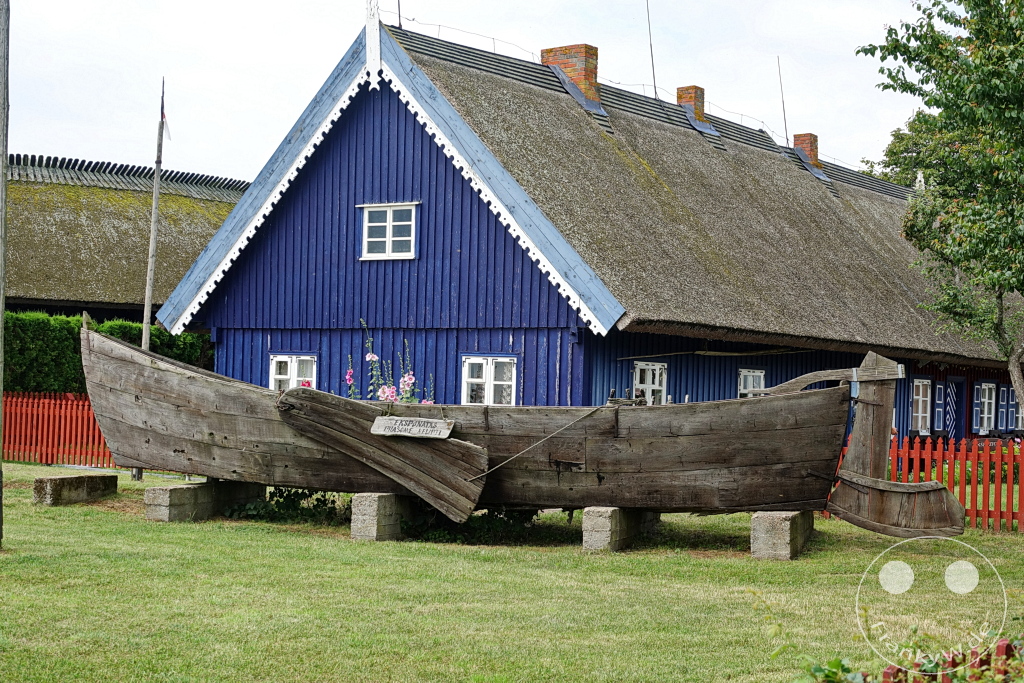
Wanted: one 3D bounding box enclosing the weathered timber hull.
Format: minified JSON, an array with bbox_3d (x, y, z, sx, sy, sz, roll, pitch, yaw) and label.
[{"bbox_3d":[-0.921,0.780,18.255,9.250,1.800,2.400,1,-2,21],"label":"weathered timber hull"}]

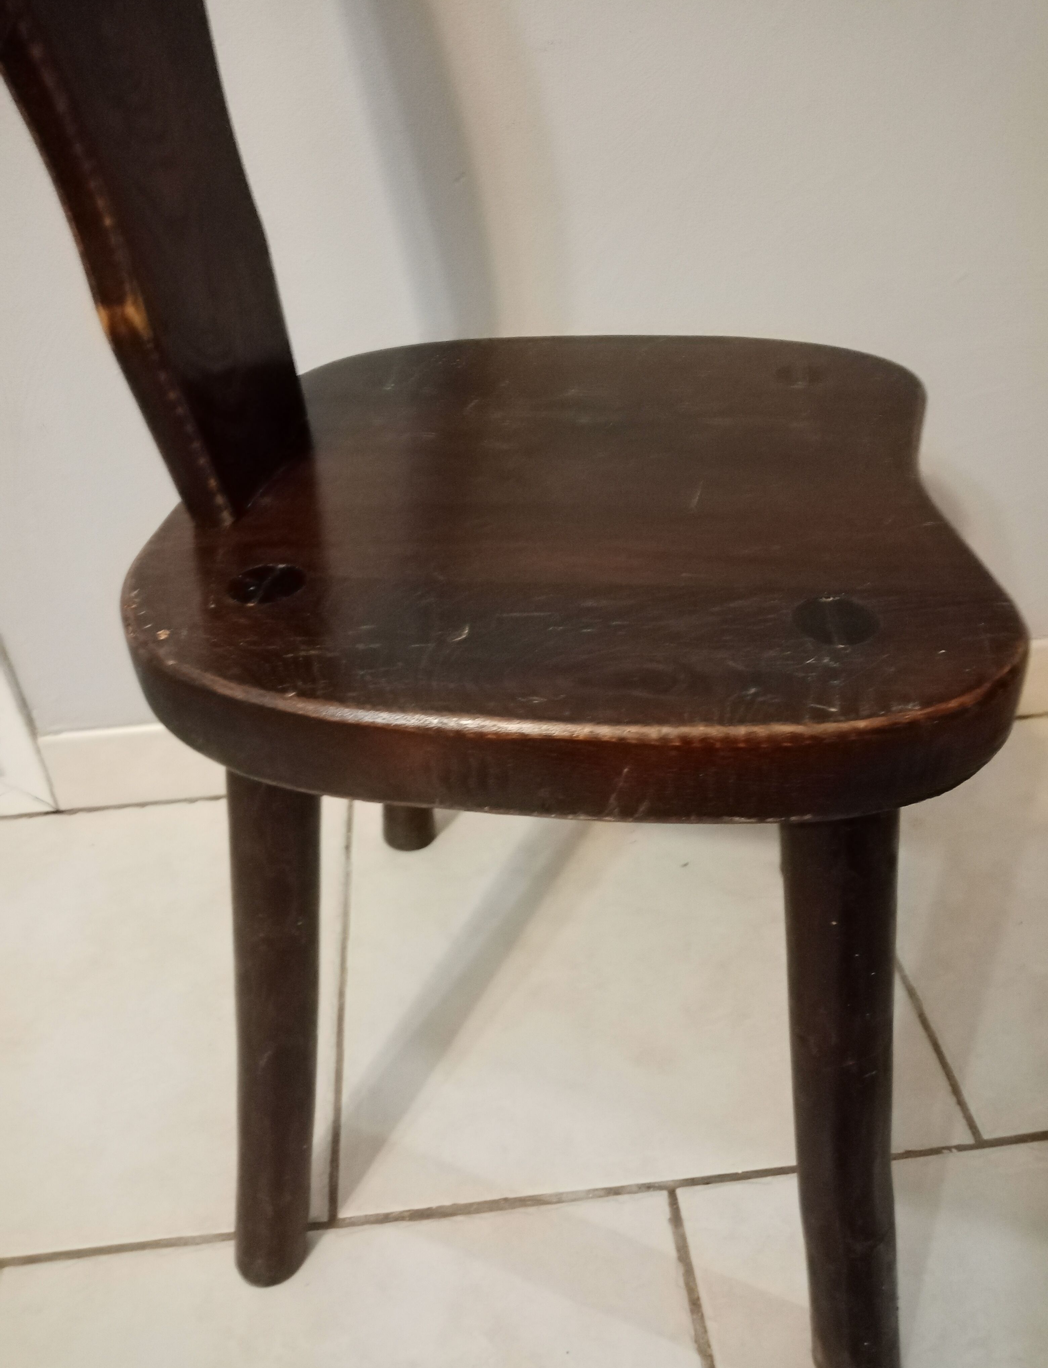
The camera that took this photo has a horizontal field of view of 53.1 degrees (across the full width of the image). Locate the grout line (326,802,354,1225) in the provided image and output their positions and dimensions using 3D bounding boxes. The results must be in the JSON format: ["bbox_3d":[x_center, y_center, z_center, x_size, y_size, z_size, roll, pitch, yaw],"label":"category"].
[{"bbox_3d":[-0.139,0.217,0.818,0.005,0.003,0.404,-5,38,-3],"label":"grout line"}]

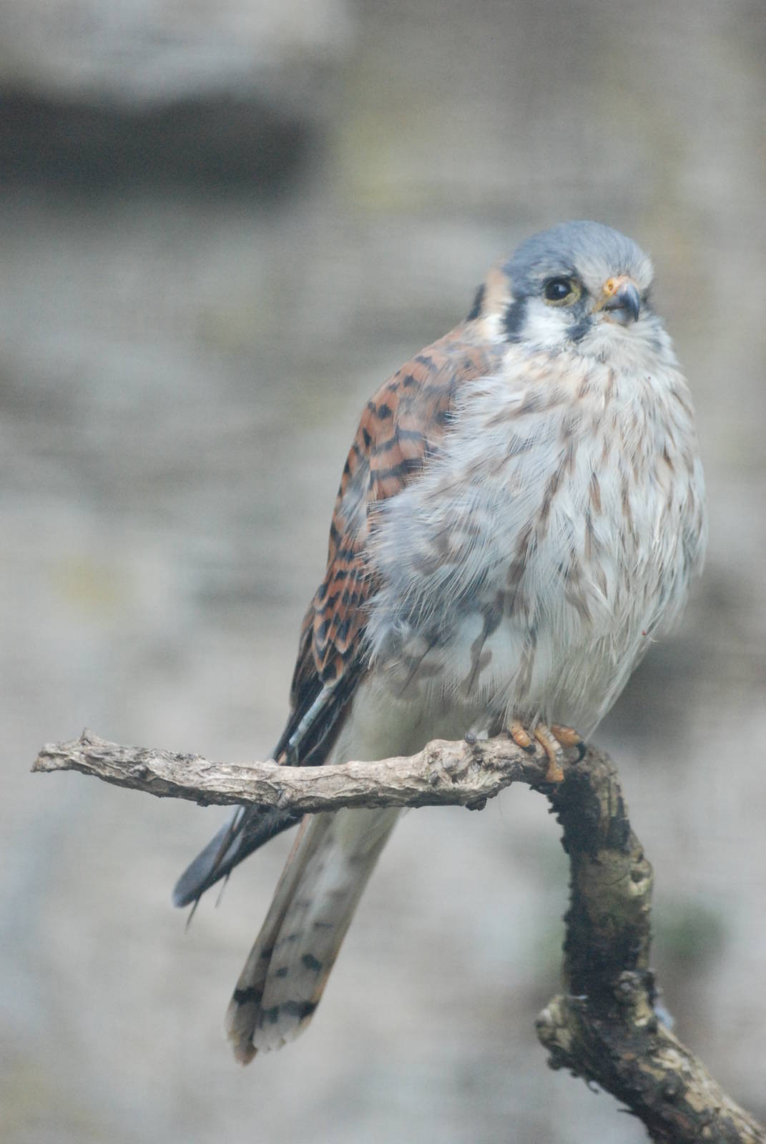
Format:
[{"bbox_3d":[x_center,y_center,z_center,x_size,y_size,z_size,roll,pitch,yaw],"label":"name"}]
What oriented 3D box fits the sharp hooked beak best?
[{"bbox_3d":[0.060,-0.070,2.075,0.008,0.013,0.010,2,-4,-35],"label":"sharp hooked beak"}]

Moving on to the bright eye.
[{"bbox_3d":[0.046,-0.072,2.085,0.010,0.008,0.006,-1,-4,12],"label":"bright eye"}]

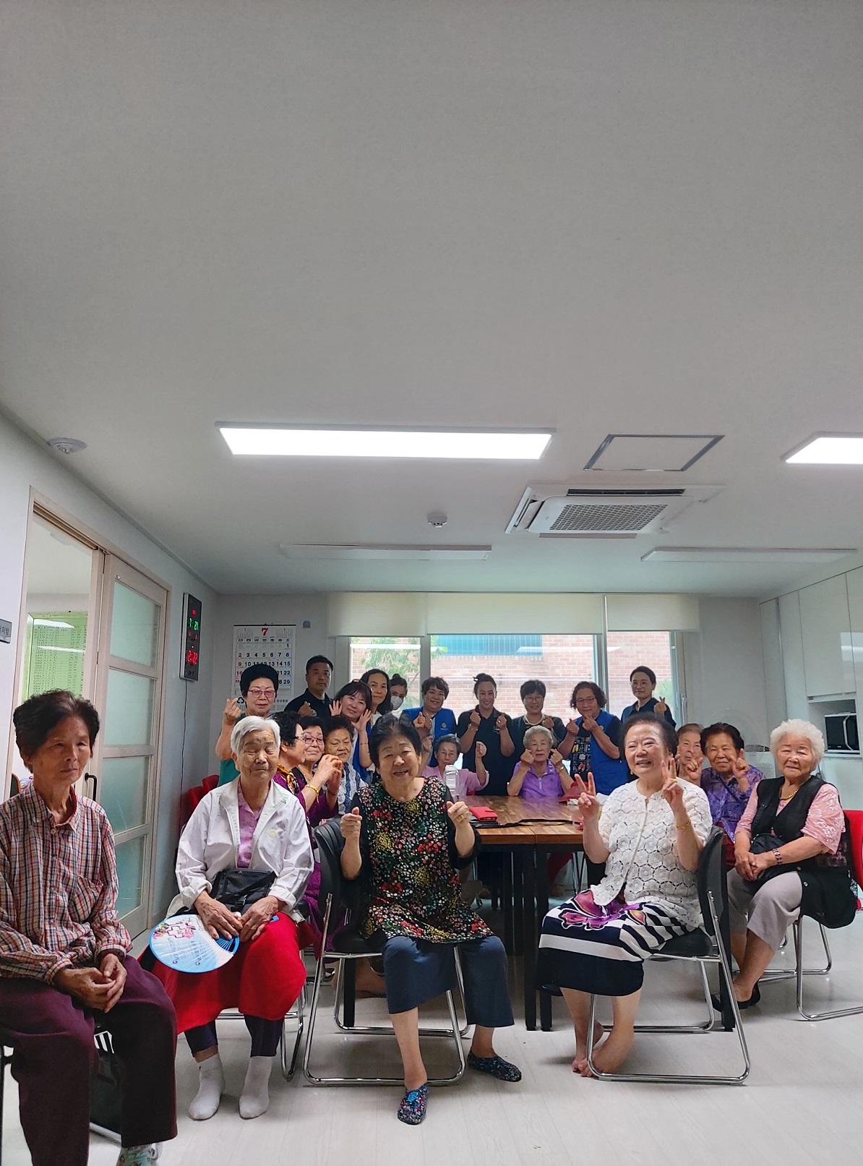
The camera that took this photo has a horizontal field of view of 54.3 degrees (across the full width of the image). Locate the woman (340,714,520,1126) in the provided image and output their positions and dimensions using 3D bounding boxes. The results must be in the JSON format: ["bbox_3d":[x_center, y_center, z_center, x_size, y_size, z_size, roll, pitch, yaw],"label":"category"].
[{"bbox_3d":[-0.017,1.052,2.888,0.600,1.200,0.680,3,-11,-13],"label":"woman"}]

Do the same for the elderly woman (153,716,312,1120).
[{"bbox_3d":[-0.688,1.085,3.001,0.550,1.210,0.770,1,-11,-6],"label":"elderly woman"}]

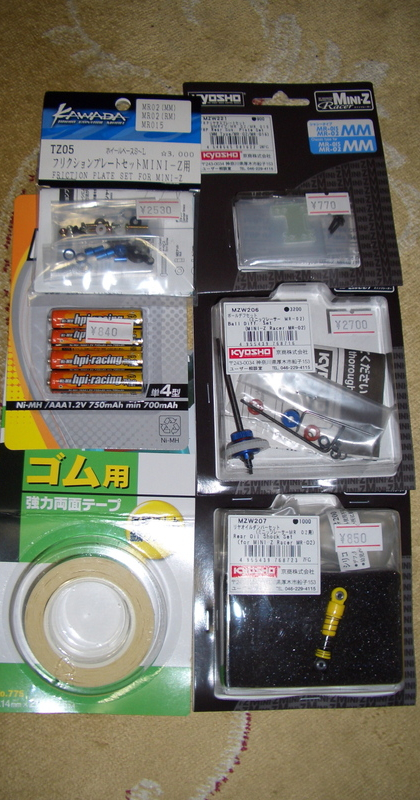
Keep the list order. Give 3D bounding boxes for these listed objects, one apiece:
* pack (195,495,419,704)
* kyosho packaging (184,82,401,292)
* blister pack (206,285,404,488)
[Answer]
[{"bbox_3d":[0.045,0.082,0.369,0.103,0.018,0.117,2,79,-5],"label":"pack"},{"bbox_3d":[0.042,-0.113,0.413,0.103,0.010,0.117,-3,79,-6],"label":"kyosho packaging"},{"bbox_3d":[0.046,-0.015,0.385,0.103,0.018,0.117,-1,79,-5],"label":"blister pack"}]

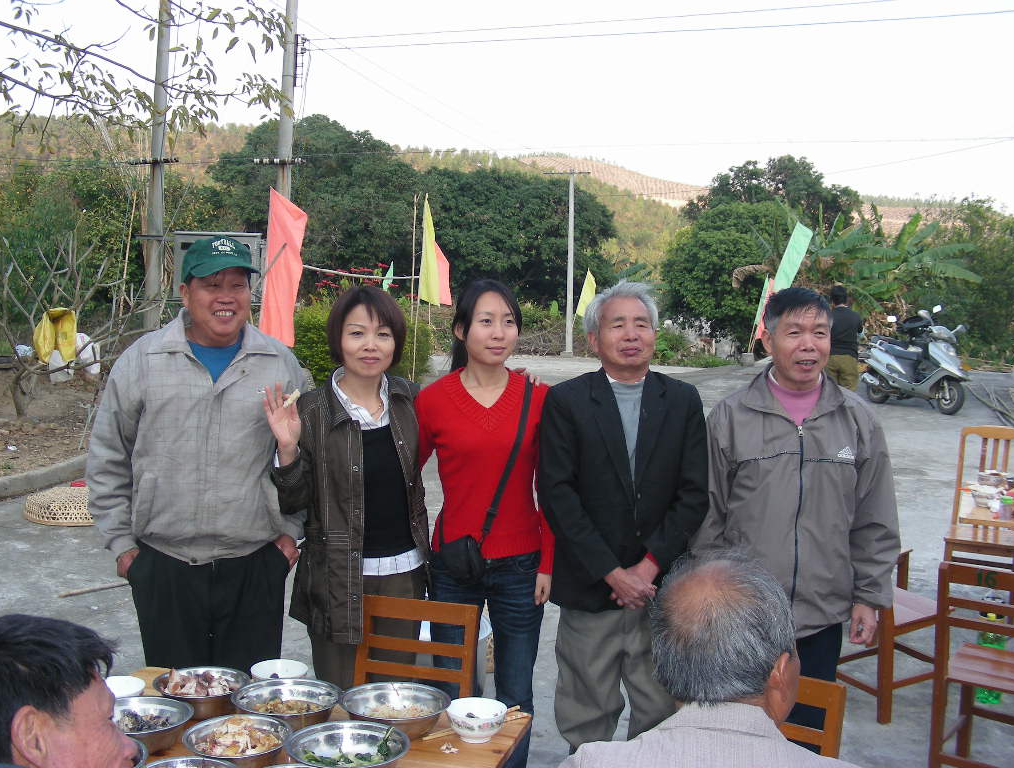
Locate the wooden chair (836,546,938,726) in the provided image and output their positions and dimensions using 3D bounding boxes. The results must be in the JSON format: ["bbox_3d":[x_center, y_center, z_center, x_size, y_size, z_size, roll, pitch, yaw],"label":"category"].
[{"bbox_3d":[1.492,0.838,4.394,0.440,0.780,0.380,-2,6,-29],"label":"wooden chair"}]

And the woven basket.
[{"bbox_3d":[-2.908,0.812,7.676,0.780,0.160,0.780,1,5,0],"label":"woven basket"}]

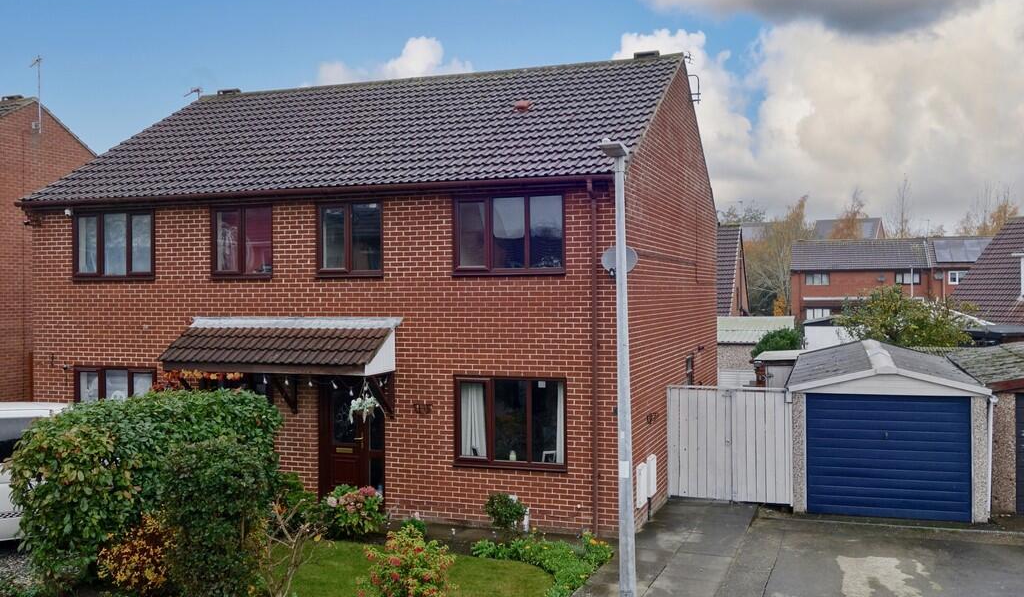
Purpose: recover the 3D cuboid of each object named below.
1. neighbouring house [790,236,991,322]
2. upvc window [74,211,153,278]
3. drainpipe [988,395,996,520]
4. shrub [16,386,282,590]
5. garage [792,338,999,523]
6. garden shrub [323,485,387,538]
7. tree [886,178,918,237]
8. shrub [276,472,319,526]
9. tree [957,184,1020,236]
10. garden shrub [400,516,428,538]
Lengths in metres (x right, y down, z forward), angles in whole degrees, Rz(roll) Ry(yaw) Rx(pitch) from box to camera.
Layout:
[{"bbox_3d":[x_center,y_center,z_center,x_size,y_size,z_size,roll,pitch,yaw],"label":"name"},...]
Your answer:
[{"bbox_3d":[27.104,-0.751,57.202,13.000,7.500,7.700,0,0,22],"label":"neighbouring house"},{"bbox_3d":[-6.802,-0.892,13.624,1.680,1.170,0.120,0,0,18],"label":"upvc window"},{"bbox_3d":[7.262,2.421,12.050,0.080,1.890,0.080,0,0,18],"label":"drainpipe"},{"bbox_3d":[-4.650,2.330,10.100,2.550,1.930,2.200,0,0,20],"label":"shrub"},{"bbox_3d":[7.170,2.281,15.720,3.000,2.440,6.100,0,1,21],"label":"garage"},{"bbox_3d":[-2.234,3.022,11.300,0.880,0.740,0.800,0,1,0],"label":"garden shrub"},{"bbox_3d":[36.676,-3.450,75.000,3.000,14.200,3.000,0,1,20],"label":"tree"},{"bbox_3d":[-3.085,2.878,11.350,0.660,0.820,0.650,0,1,20],"label":"shrub"},{"bbox_3d":[45.466,-4.080,76.000,6.200,13.790,6.000,0,0,25],"label":"tree"},{"bbox_3d":[-1.330,3.160,10.900,0.360,0.330,0.350,0,0,0],"label":"garden shrub"}]

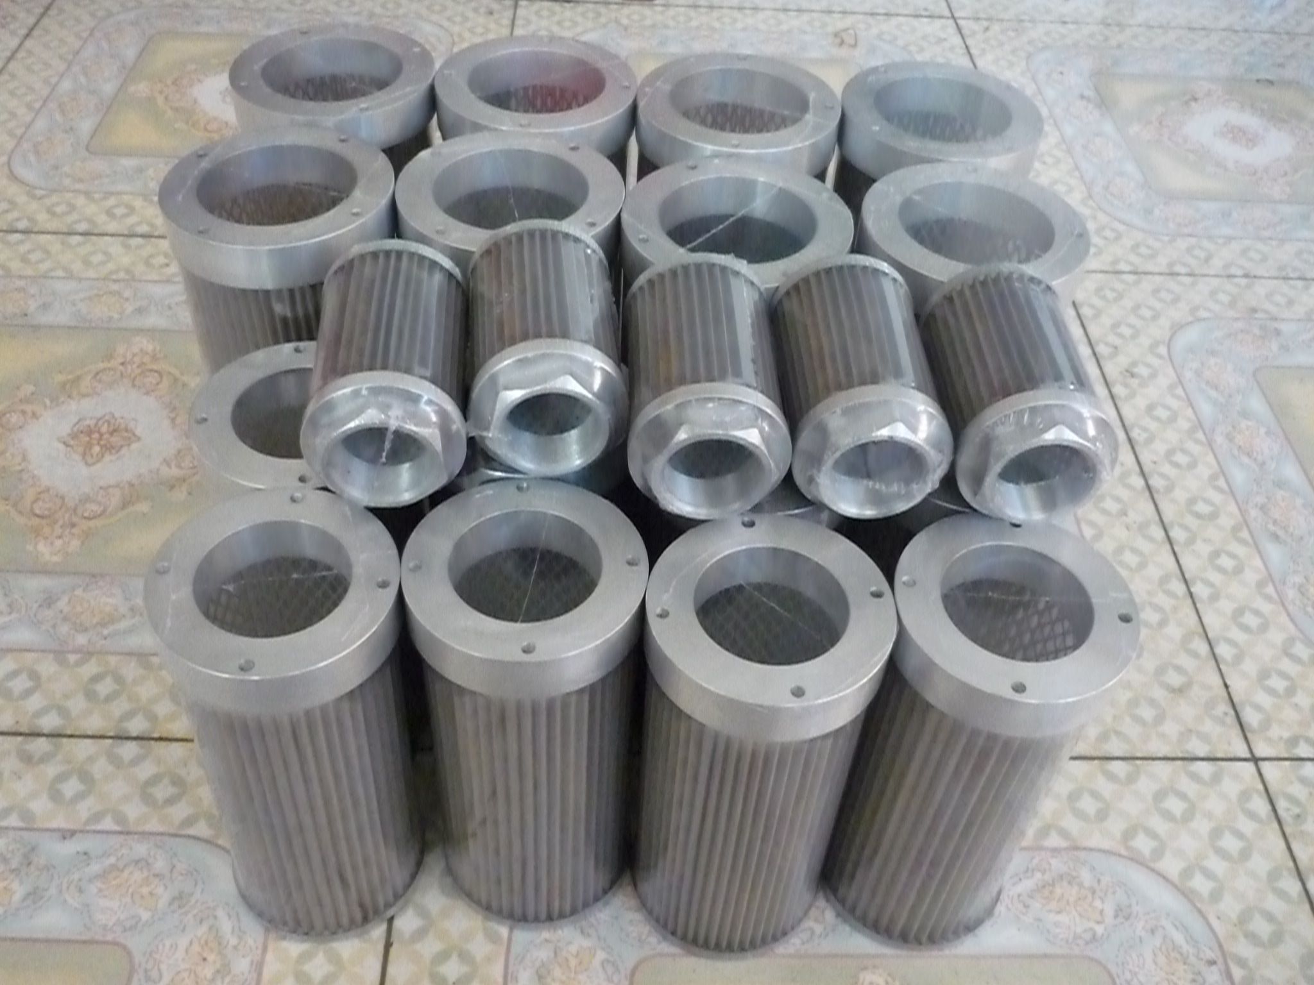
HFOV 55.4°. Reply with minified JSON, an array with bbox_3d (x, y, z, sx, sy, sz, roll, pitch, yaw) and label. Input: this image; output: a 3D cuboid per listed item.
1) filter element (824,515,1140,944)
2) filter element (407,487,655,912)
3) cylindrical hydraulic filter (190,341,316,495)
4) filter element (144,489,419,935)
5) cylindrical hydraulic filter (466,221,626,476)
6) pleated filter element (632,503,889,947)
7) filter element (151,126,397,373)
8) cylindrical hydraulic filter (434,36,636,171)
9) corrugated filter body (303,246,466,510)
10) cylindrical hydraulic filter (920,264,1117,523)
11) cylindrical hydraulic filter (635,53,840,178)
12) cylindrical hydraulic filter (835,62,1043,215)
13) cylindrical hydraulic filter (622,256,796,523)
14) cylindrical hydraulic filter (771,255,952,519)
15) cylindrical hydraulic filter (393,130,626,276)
[{"bbox_3d":[0.148,0.125,0.618,0.105,0.224,0.105,2,45,-3],"label":"filter element"},{"bbox_3d":[-0.061,0.110,0.615,0.104,0.225,0.104,2,45,-3],"label":"filter element"},{"bbox_3d":[-0.175,0.040,0.677,0.105,0.224,0.105,2,45,-3],"label":"cylindrical hydraulic filter"},{"bbox_3d":[-0.169,0.114,0.603,0.104,0.225,0.104,2,45,-3],"label":"filter element"},{"bbox_3d":[-0.051,-0.065,0.581,0.071,0.071,0.109,-2,46,-7],"label":"cylindrical hydraulic filter"},{"bbox_3d":[0.043,0.125,0.610,0.105,0.224,0.105,2,45,-3],"label":"pleated filter element"},{"bbox_3d":[-0.200,-0.060,0.736,0.117,0.278,0.117,2,45,-3],"label":"filter element"},{"bbox_3d":[-0.078,-0.145,0.832,0.118,0.275,0.118,2,45,-3],"label":"cylindrical hydraulic filter"},{"bbox_3d":[-0.119,-0.052,0.565,0.070,0.070,0.114,-2,46,-6],"label":"corrugated filter body"},{"bbox_3d":[0.166,-0.045,0.580,0.070,0.070,0.114,2,46,-3],"label":"cylindrical hydraulic filter"},{"bbox_3d":[0.040,-0.130,0.824,0.117,0.278,0.117,2,45,-3],"label":"cylindrical hydraulic filter"},{"bbox_3d":[0.159,-0.127,0.830,0.117,0.278,0.117,2,45,-2],"label":"cylindrical hydraulic filter"},{"bbox_3d":[0.021,-0.046,0.575,0.072,0.072,0.108,0,48,-5],"label":"cylindrical hydraulic filter"},{"bbox_3d":[0.093,-0.047,0.576,0.070,0.070,0.114,1,46,-3],"label":"cylindrical hydraulic filter"},{"bbox_3d":[-0.084,-0.062,0.749,0.118,0.275,0.118,2,45,-3],"label":"cylindrical hydraulic filter"}]

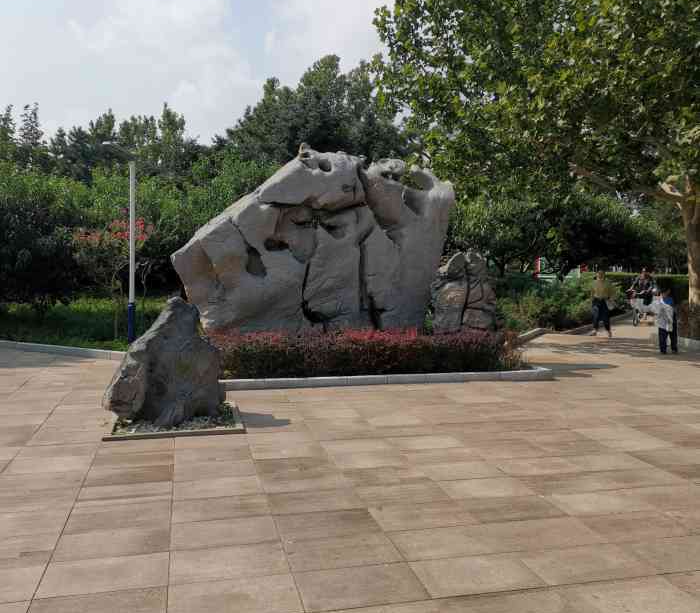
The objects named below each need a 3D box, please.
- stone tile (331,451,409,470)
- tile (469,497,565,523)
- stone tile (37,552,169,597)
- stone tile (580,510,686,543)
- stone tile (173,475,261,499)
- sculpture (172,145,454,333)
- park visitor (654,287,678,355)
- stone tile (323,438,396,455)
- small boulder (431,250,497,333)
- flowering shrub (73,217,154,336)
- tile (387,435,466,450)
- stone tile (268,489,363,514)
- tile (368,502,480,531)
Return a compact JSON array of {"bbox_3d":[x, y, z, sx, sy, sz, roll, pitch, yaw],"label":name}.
[{"bbox_3d":[0.168,1.246,5.604,0.599,0.030,0.415,-1,4,-13],"label":"stone tile"},{"bbox_3d":[1.050,1.332,4.539,0.607,0.040,0.406,0,4,-13],"label":"tile"},{"bbox_3d":[-1.239,1.381,3.574,0.607,0.040,0.406,0,4,-13],"label":"stone tile"},{"bbox_3d":[1.748,1.344,4.274,0.596,0.030,0.415,-1,4,-13],"label":"stone tile"},{"bbox_3d":[-0.904,1.252,4.790,0.600,0.050,0.400,-1,4,-13],"label":"stone tile"},{"bbox_3d":[-0.528,-0.781,10.433,4.150,3.100,1.300,-1,4,-13],"label":"sculpture"},{"bbox_3d":[5.464,0.250,12.100,0.290,1.130,0.370,-3,5,-37],"label":"park visitor"},{"bbox_3d":[0.075,1.217,5.988,0.607,0.040,0.406,0,4,-13],"label":"stone tile"},{"bbox_3d":[1.779,-0.057,10.936,0.920,1.620,0.750,-1,4,-13],"label":"small boulder"},{"bbox_3d":[-4.386,-0.556,13.000,1.500,2.200,1.400,-1,4,-17],"label":"flowering shrub"},{"bbox_3d":[0.701,1.245,6.318,0.633,0.040,0.423,-1,4,-13],"label":"tile"},{"bbox_3d":[-0.237,1.312,4.653,0.607,0.040,0.406,0,4,-13],"label":"stone tile"},{"bbox_3d":[0.474,1.375,4.530,0.633,0.040,0.423,-1,4,-13],"label":"tile"}]

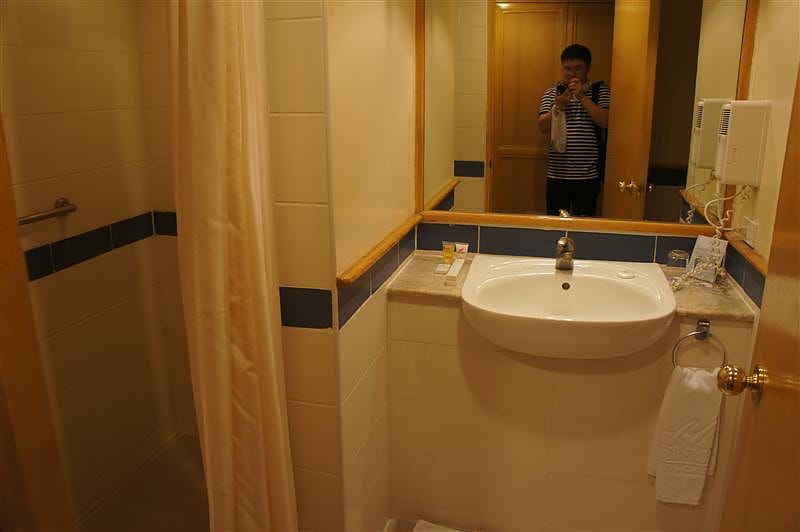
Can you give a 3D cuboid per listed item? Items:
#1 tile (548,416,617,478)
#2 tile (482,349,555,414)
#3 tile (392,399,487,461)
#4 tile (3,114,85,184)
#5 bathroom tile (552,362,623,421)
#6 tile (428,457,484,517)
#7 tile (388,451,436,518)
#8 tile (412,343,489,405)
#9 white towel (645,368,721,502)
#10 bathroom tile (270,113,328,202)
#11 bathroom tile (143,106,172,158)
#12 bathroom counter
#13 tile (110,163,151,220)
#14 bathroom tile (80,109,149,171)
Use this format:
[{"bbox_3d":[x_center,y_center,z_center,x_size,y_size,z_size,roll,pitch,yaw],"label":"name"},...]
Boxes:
[{"bbox_3d":[0.559,0.556,1.855,0.190,0.200,0.014,3,16,14],"label":"tile"},{"bbox_3d":[0.366,0.350,1.829,0.200,0.200,0.012,3,17,14],"label":"tile"},{"bbox_3d":[0.135,0.530,1.960,0.307,0.200,0.014,3,16,14],"label":"tile"},{"bbox_3d":[-1.119,-0.384,1.906,0.012,0.200,0.300,3,17,14],"label":"tile"},{"bbox_3d":[0.558,0.363,1.800,0.190,0.200,0.014,3,16,14],"label":"bathroom tile"},{"bbox_3d":[0.194,0.726,2.000,0.190,0.200,0.014,3,16,14],"label":"tile"},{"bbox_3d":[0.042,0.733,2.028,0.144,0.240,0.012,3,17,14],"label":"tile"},{"bbox_3d":[0.178,0.338,1.877,0.202,0.200,0.012,3,17,14],"label":"tile"},{"bbox_3d":[0.801,0.478,1.688,0.174,0.420,0.060,3,17,14],"label":"white towel"},{"bbox_3d":[-0.224,-0.238,1.356,0.148,0.200,0.014,3,16,14],"label":"bathroom tile"},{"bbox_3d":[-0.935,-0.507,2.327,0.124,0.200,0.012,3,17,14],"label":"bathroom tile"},{"bbox_3d":[0.500,0.057,1.901,1.016,0.039,0.452,3,16,14],"label":"bathroom counter"},{"bbox_3d":[-1.026,-0.289,2.296,0.012,0.200,0.209,3,17,14],"label":"tile"},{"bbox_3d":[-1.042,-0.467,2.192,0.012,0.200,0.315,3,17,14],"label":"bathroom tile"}]

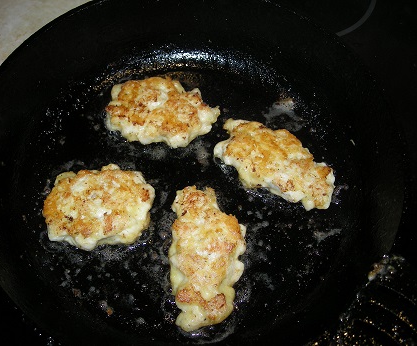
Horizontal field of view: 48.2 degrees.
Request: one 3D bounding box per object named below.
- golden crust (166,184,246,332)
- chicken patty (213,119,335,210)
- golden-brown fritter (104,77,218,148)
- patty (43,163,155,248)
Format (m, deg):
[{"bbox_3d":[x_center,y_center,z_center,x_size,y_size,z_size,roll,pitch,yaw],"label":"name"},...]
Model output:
[{"bbox_3d":[0.000,0.051,0.302,0.047,0.017,0.097,0,56,0],"label":"golden crust"},{"bbox_3d":[0.050,-0.010,0.343,0.096,0.017,0.055,28,61,18],"label":"chicken patty"},{"bbox_3d":[-0.037,-0.052,0.371,0.086,0.017,0.068,4,56,3],"label":"golden-brown fritter"},{"bbox_3d":[-0.076,0.023,0.327,0.079,0.018,0.058,-9,65,-5],"label":"patty"}]

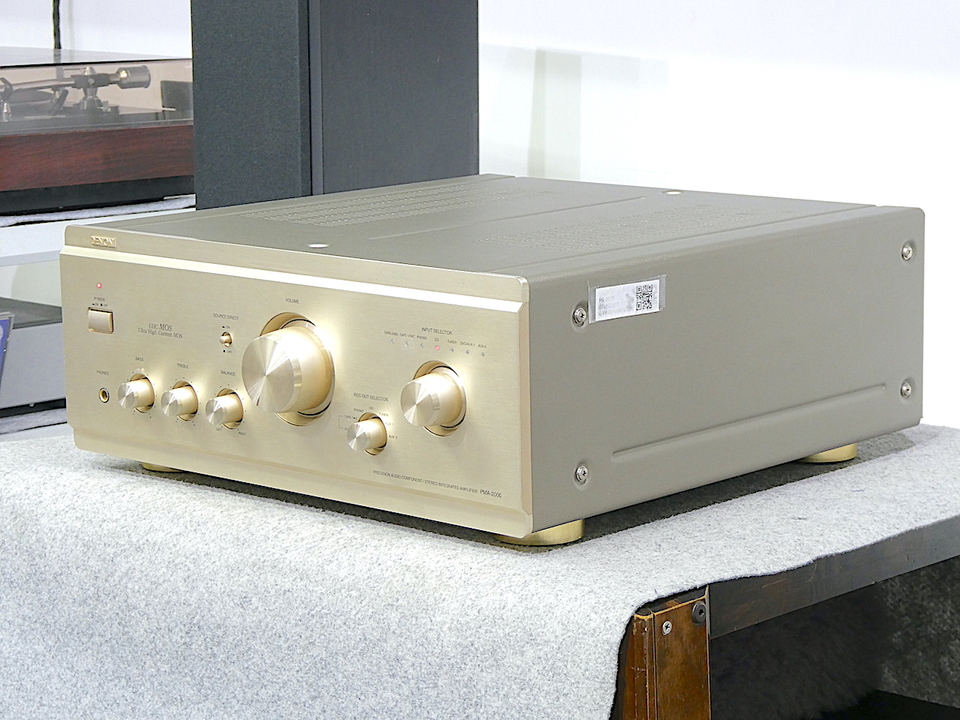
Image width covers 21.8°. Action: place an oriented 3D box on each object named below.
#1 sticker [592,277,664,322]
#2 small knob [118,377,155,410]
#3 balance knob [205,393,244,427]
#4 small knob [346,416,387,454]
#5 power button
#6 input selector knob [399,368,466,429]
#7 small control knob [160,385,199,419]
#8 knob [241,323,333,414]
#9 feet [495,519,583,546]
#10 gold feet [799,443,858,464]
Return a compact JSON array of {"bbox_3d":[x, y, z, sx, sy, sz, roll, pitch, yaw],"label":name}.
[{"bbox_3d":[0.089,-0.036,1.498,0.001,0.021,0.065,8,13,42],"label":"sticker"},{"bbox_3d":[-0.231,0.023,1.675,0.018,0.018,0.018,8,13,42],"label":"small knob"},{"bbox_3d":[-0.165,0.033,1.615,0.018,0.018,0.018,8,13,42],"label":"balance knob"},{"bbox_3d":[-0.069,0.046,1.527,0.018,0.018,0.018,8,13,42],"label":"small knob"},{"bbox_3d":[-0.258,-0.026,1.699,0.025,0.015,0.006,8,13,42],"label":"power button"},{"bbox_3d":[-0.029,0.024,1.483,0.031,0.031,0.024,8,13,42],"label":"input selector knob"},{"bbox_3d":[-0.198,0.028,1.646,0.018,0.018,0.018,8,13,42],"label":"small control knob"},{"bbox_3d":[-0.122,0.007,1.564,0.052,0.052,0.030,8,13,42],"label":"knob"},{"bbox_3d":[0.036,0.099,1.535,0.057,0.019,0.057,-1,10,0],"label":"feet"},{"bbox_3d":[0.237,0.058,1.754,0.057,0.019,0.057,8,13,42],"label":"gold feet"}]

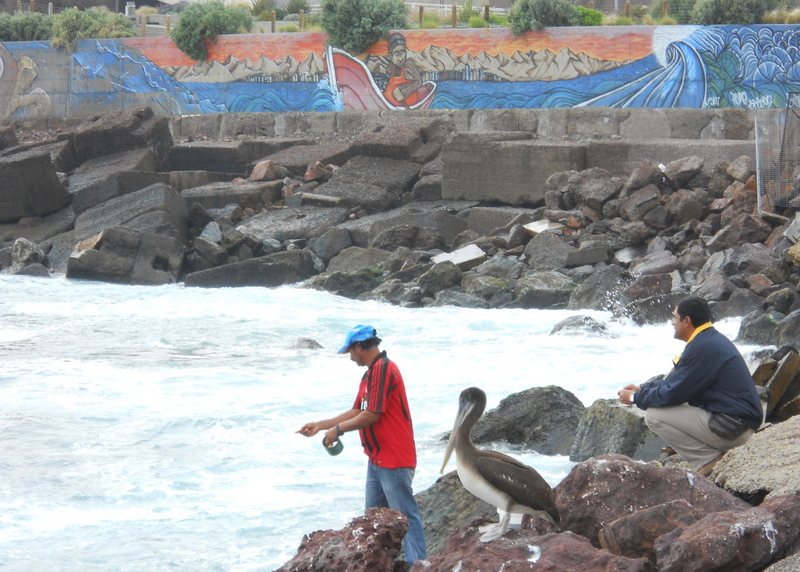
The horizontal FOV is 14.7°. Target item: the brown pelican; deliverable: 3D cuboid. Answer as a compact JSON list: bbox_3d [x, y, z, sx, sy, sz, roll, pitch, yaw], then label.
[{"bbox_3d":[0.513,0.911,15.800,0.600,0.790,0.280,-1,2,-13],"label":"brown pelican"}]

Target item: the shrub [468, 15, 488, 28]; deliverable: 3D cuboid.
[{"bbox_3d":[2.321,-7.758,91.000,0.588,0.411,0.550,0,2,0],"label":"shrub"}]

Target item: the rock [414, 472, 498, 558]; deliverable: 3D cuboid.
[{"bbox_3d":[0.366,1.525,20.400,0.626,0.619,0.600,0,2,0],"label":"rock"}]

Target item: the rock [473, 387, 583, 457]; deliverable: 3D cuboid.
[{"bbox_3d":[1.108,1.216,28.000,1.120,0.660,0.900,0,2,0],"label":"rock"}]

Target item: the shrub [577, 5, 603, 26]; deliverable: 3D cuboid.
[{"bbox_3d":[5.509,-7.905,90.500,0.847,0.643,0.800,0,2,0],"label":"shrub"}]

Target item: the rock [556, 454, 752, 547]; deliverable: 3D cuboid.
[{"bbox_3d":[1.462,1.258,18.000,1.180,0.581,0.850,0,2,0],"label":"rock"}]

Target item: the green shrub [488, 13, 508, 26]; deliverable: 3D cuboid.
[{"bbox_3d":[2.940,-7.845,91.500,0.680,0.443,0.550,0,2,0],"label":"green shrub"}]

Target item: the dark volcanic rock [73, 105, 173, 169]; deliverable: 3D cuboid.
[{"bbox_3d":[-8.543,-4.556,95.000,3.000,1.800,2.400,0,2,0],"label":"dark volcanic rock"}]

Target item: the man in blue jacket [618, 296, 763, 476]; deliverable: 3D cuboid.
[{"bbox_3d":[1.604,0.560,17.100,0.760,1.000,0.580,1,2,13],"label":"man in blue jacket"}]

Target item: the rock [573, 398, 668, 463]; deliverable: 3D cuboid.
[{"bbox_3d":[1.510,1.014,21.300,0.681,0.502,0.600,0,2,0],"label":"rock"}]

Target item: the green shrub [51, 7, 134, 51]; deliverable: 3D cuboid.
[{"bbox_3d":[-9.781,-8.190,98.500,2.600,1.350,1.700,0,2,0],"label":"green shrub"}]

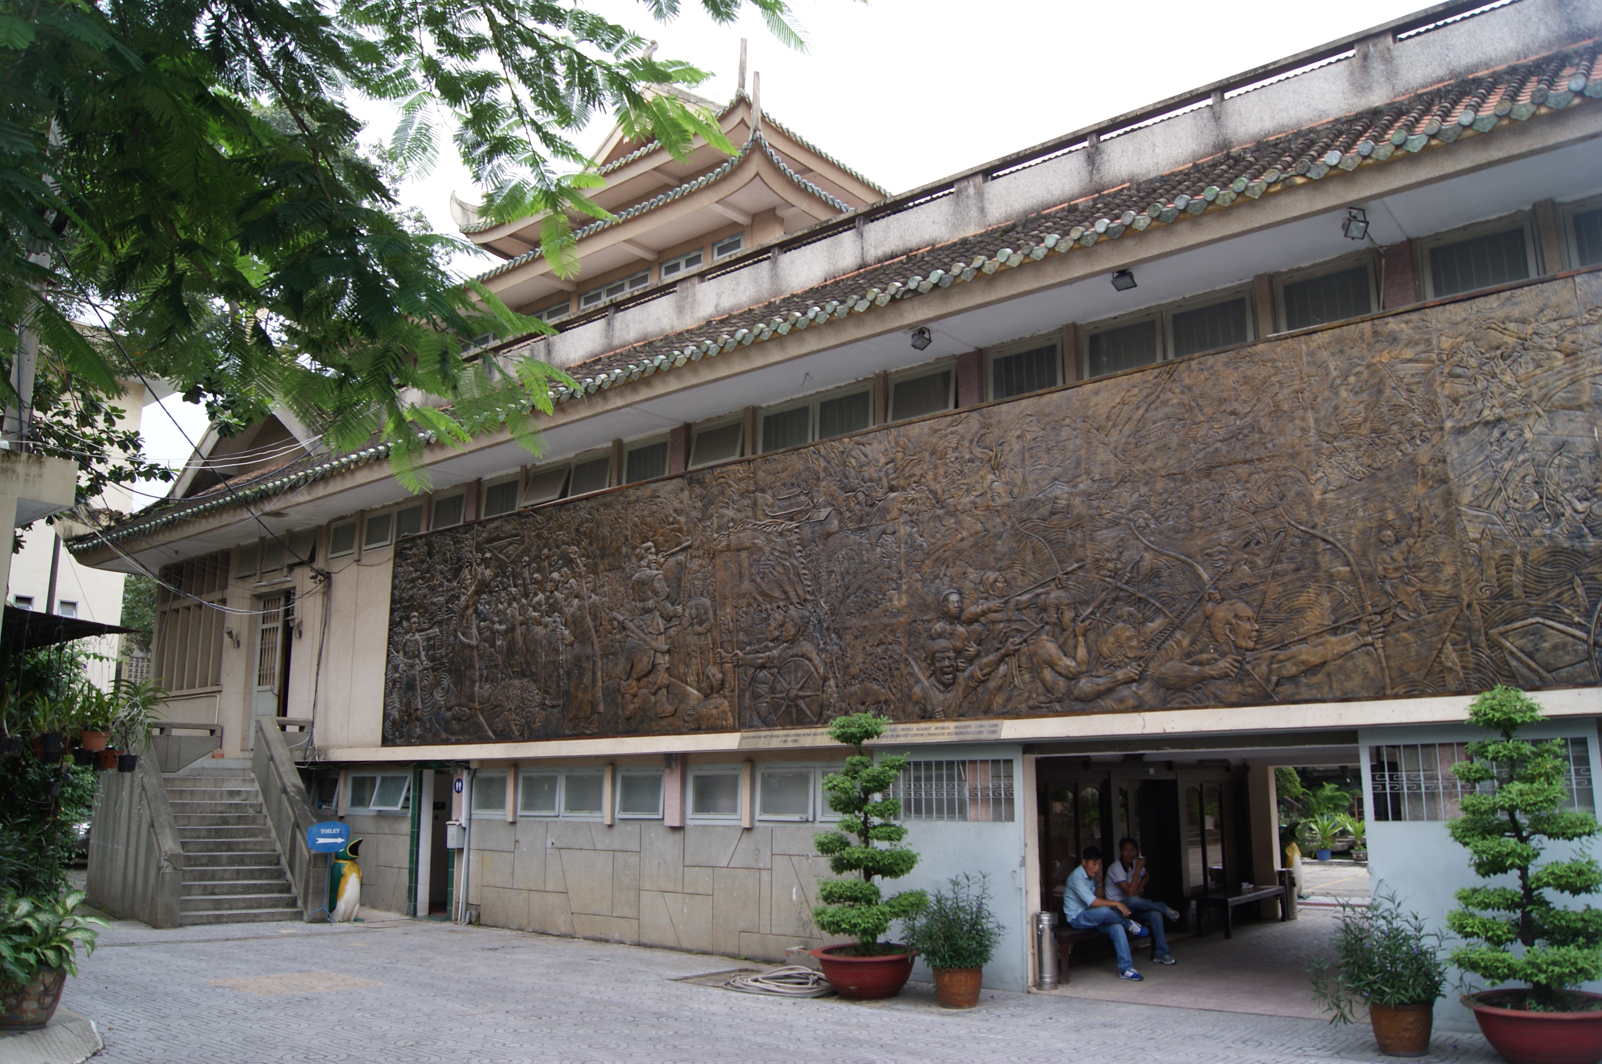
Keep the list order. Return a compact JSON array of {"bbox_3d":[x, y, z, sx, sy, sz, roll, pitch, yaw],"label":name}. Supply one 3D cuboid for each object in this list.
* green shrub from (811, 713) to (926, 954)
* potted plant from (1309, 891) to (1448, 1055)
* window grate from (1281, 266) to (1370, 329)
[{"bbox_3d":[0.570,2.538,10.271,0.952,1.981,0.876,-1,-12,3],"label":"green shrub"},{"bbox_3d":[3.846,2.925,8.018,0.908,1.021,0.835,-10,-15,37],"label":"potted plant"},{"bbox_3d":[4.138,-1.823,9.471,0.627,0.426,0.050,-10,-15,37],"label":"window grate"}]

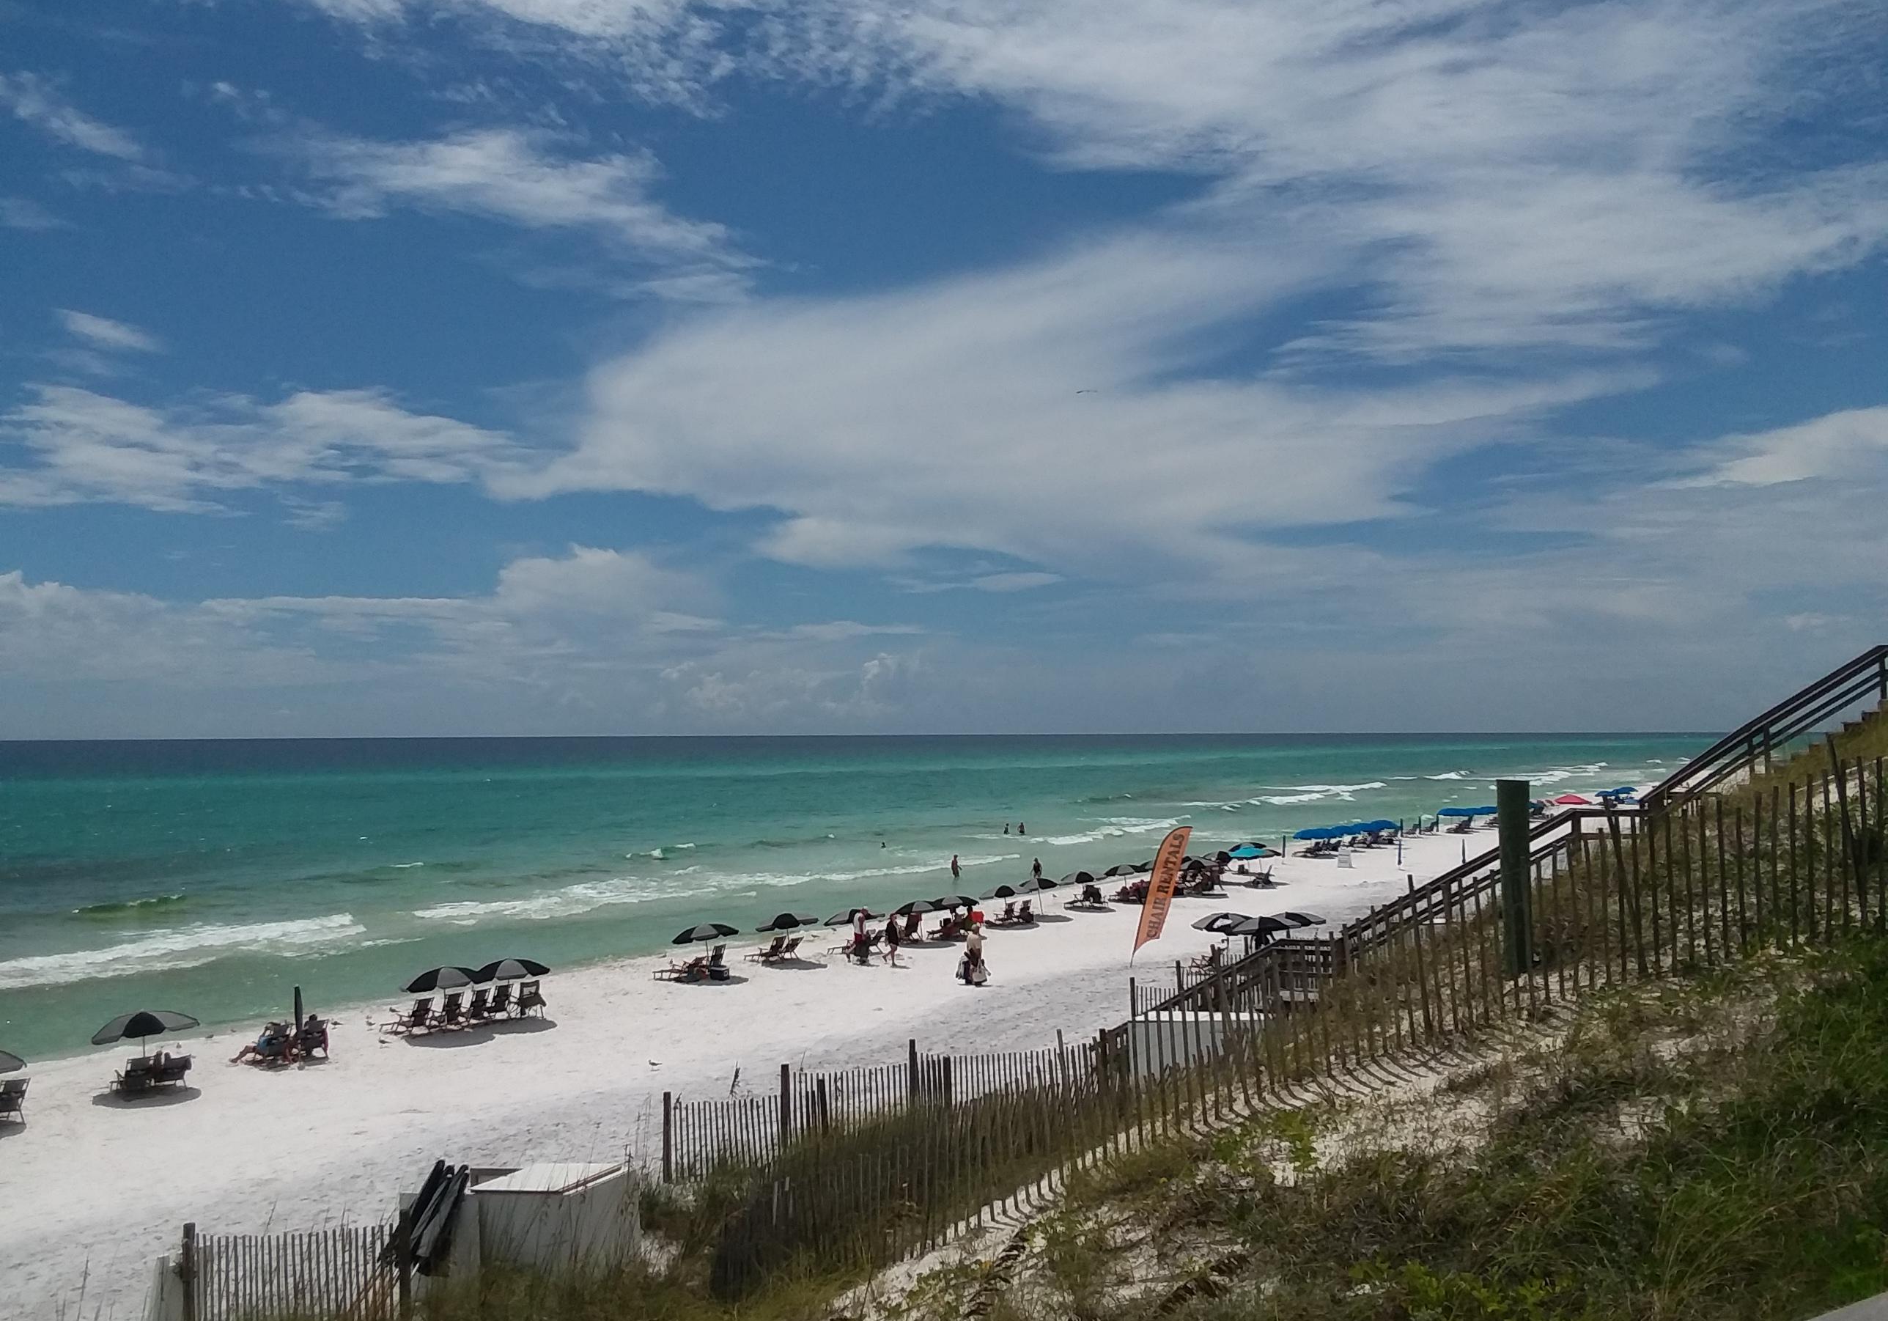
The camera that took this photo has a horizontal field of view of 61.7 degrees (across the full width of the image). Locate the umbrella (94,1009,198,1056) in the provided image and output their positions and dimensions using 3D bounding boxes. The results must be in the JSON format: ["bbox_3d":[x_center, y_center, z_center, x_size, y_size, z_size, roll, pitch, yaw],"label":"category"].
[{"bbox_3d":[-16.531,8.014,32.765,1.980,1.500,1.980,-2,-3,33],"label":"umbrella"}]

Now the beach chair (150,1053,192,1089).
[{"bbox_3d":[-16.629,8.600,33.596,1.200,0.820,0.630,-2,-3,33],"label":"beach chair"}]

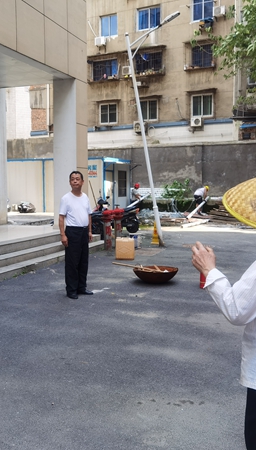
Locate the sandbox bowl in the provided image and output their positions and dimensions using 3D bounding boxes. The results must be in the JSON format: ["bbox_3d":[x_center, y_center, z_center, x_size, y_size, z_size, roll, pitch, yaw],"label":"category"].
[{"bbox_3d":[0.449,0.822,7.497,0.720,0.205,0.720,0,5,0],"label":"sandbox bowl"}]

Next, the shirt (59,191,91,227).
[{"bbox_3d":[-0.749,-0.217,6.550,0.460,0.500,0.270,-4,6,-40],"label":"shirt"}]

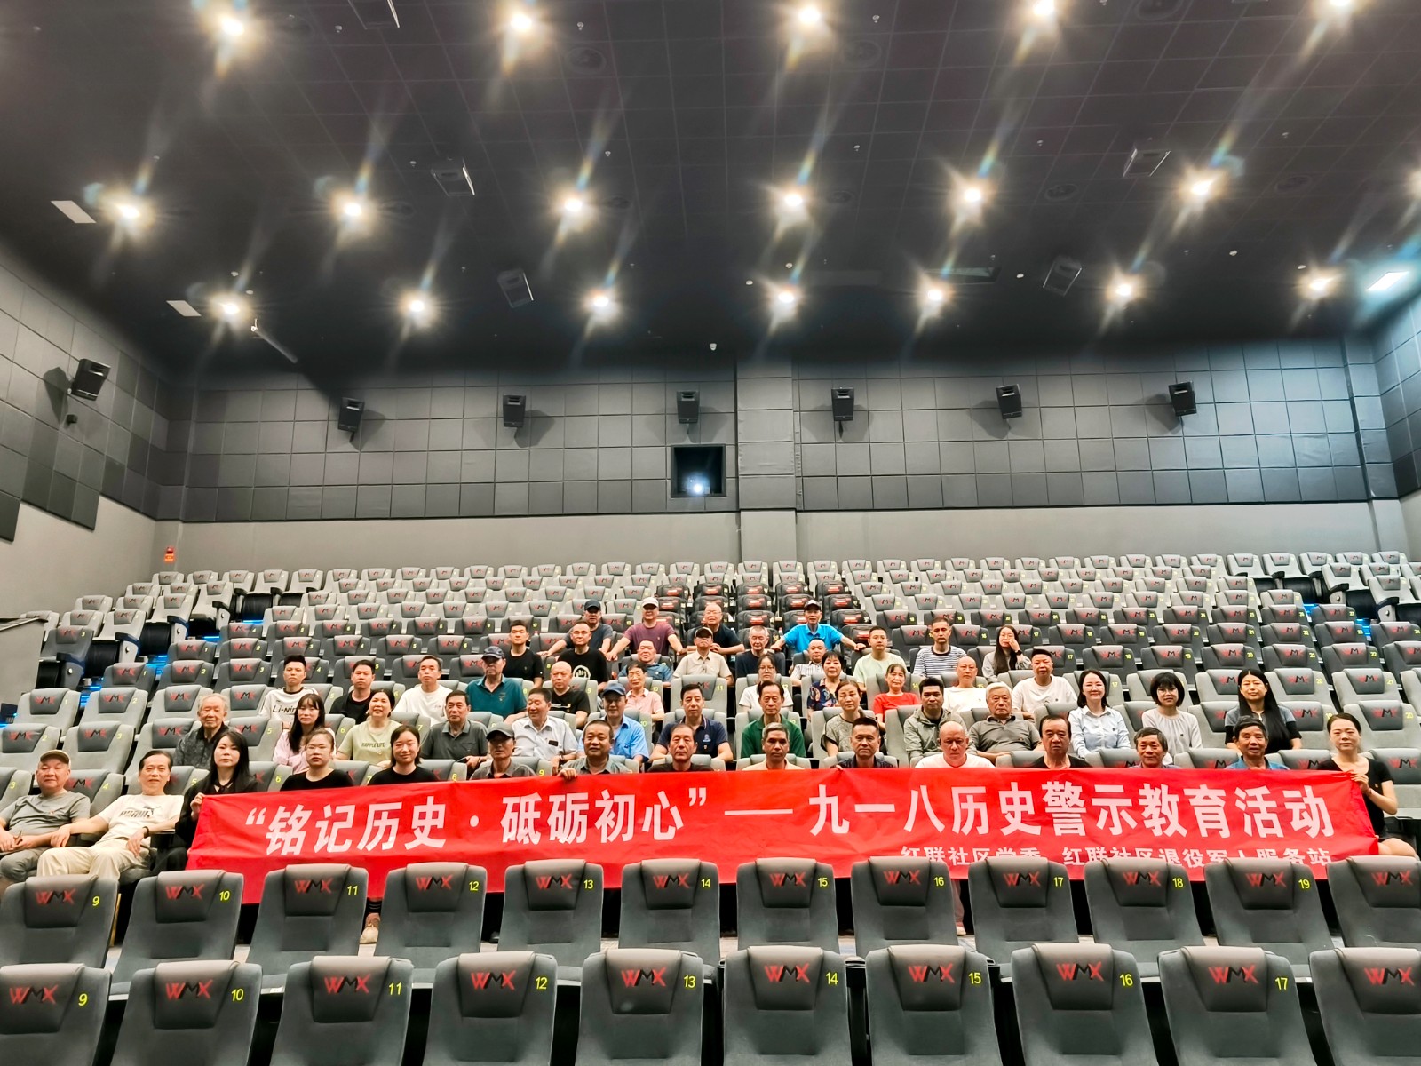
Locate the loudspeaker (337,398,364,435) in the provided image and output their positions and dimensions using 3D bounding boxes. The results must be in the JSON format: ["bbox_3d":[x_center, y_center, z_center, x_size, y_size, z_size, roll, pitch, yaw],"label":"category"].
[{"bbox_3d":[-6.231,-2.032,16.383,0.390,0.550,0.330,3,5,-19],"label":"loudspeaker"}]

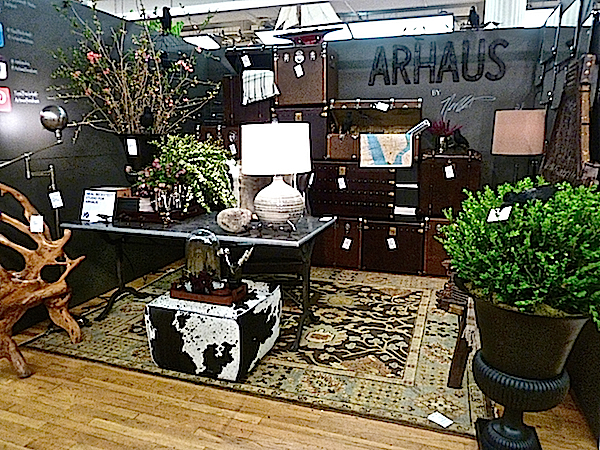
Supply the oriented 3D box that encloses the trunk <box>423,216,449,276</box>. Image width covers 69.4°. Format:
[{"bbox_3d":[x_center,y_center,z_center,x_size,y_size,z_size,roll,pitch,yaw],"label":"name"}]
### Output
[{"bbox_3d":[1.587,0.196,4.472,0.580,0.610,0.480,4,12,18],"label":"trunk"}]

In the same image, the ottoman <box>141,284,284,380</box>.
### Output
[{"bbox_3d":[-0.534,0.638,2.842,0.640,0.375,0.590,4,12,21],"label":"ottoman"}]

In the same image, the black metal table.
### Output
[{"bbox_3d":[-0.728,0.350,3.326,1.807,0.783,0.871,4,12,18],"label":"black metal table"}]

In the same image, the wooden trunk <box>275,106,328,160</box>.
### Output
[{"bbox_3d":[0.077,-0.996,4.748,0.612,0.523,0.480,4,12,18],"label":"wooden trunk"}]

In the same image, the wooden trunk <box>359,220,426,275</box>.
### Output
[{"bbox_3d":[1.059,0.190,4.831,0.659,0.550,0.533,4,12,19],"label":"wooden trunk"}]

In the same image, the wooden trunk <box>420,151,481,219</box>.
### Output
[{"bbox_3d":[1.589,-0.420,4.604,0.565,0.652,0.504,4,12,19],"label":"wooden trunk"}]

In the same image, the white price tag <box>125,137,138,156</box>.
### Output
[{"bbox_3d":[-1.227,-0.569,3.180,0.078,0.122,0.008,-1,11,-3],"label":"white price tag"}]

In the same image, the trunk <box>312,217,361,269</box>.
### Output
[{"bbox_3d":[0.450,0.141,5.012,0.614,0.579,0.533,4,12,19],"label":"trunk"}]

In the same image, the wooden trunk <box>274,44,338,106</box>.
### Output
[{"bbox_3d":[0.100,-1.648,4.888,0.583,0.602,0.533,4,12,19],"label":"wooden trunk"}]

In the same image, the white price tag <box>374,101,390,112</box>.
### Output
[{"bbox_3d":[0.872,-1.240,4.553,0.120,0.075,0.010,21,17,14],"label":"white price tag"}]

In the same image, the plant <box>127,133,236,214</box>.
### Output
[{"bbox_3d":[-0.846,-0.367,3.282,0.680,0.590,0.500,4,12,18],"label":"plant"}]

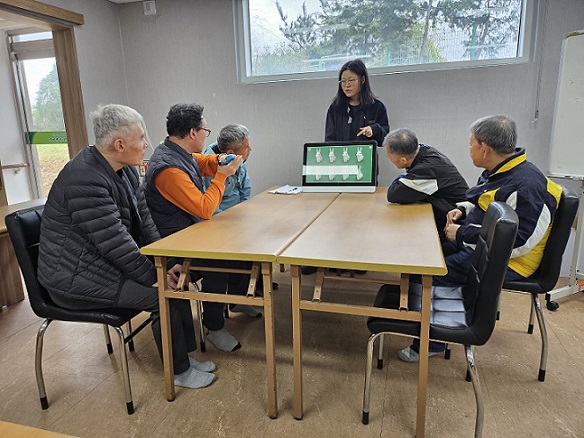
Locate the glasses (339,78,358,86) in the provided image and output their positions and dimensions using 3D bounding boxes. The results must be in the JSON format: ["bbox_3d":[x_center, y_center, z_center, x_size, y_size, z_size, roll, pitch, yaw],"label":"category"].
[{"bbox_3d":[0.445,-1.067,3.164,0.140,0.045,0.140,8,15,36],"label":"glasses"}]

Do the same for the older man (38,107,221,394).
[{"bbox_3d":[-0.716,0.154,1.845,0.700,1.300,0.480,0,13,4],"label":"older man"}]

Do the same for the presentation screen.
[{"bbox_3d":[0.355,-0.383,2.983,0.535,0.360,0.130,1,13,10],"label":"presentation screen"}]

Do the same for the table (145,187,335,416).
[{"bbox_3d":[-0.073,0.289,2.504,0.580,0.727,1.840,2,13,16],"label":"table"}]

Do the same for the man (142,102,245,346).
[{"bbox_3d":[-0.530,0.030,2.322,0.660,1.330,0.500,0,13,4],"label":"man"}]

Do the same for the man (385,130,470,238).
[{"bbox_3d":[0.982,0.000,2.664,0.760,1.180,0.520,4,14,24],"label":"man"}]

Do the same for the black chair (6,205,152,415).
[{"bbox_3d":[-0.846,0.366,1.894,0.540,0.870,0.470,1,13,9],"label":"black chair"}]

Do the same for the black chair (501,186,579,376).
[{"bbox_3d":[1.095,0.275,2.128,0.540,0.870,0.480,5,14,26],"label":"black chair"}]

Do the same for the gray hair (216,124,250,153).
[{"bbox_3d":[-0.398,-0.552,2.738,0.210,0.160,0.170,-7,14,-24],"label":"gray hair"}]

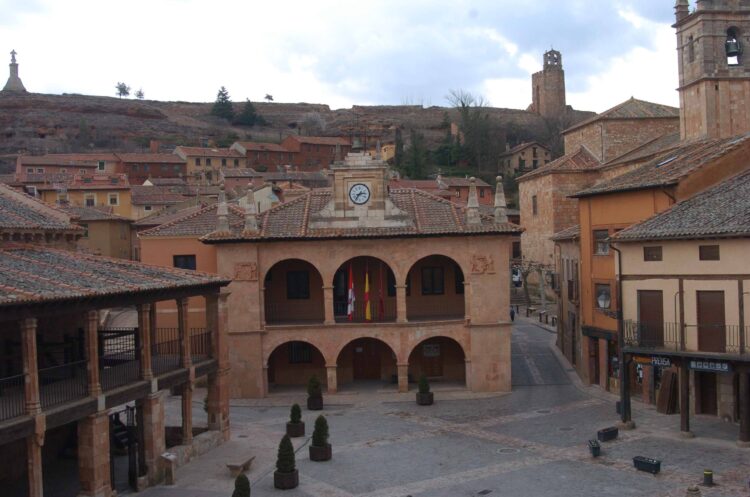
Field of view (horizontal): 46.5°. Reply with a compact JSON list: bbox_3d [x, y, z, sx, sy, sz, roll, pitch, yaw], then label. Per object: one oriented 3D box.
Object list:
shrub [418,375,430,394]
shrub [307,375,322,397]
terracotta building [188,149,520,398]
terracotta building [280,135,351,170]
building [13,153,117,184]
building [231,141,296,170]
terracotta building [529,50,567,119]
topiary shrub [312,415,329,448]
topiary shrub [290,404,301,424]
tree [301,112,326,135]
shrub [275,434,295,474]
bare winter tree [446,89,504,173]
[{"bbox_3d":[2.454,6.743,43.297,0.595,0.942,0.595,-2,0,0],"label":"shrub"},{"bbox_3d":[-2.952,6.728,42.967,0.680,1.009,0.680,-2,0,0],"label":"shrub"},{"bbox_3d":[-0.750,1.186,51.163,16.750,13.280,11.200,-2,0,0],"label":"terracotta building"},{"bbox_3d":[-11.193,-18.298,170.000,12.000,7.500,7.500,-2,0,-34],"label":"terracotta building"},{"bbox_3d":[-53.695,-13.837,152.000,17.000,6.000,8.000,-2,0,-28],"label":"building"},{"bbox_3d":[-21.257,-17.506,168.000,12.000,6.300,7.500,-2,0,-33],"label":"building"},{"bbox_3d":[47.556,-44.695,238.000,6.800,18.000,7.000,-2,0,-17],"label":"terracotta building"},{"bbox_3d":[-2.013,6.811,32.548,0.634,1.174,0.634,-2,0,0],"label":"topiary shrub"},{"bbox_3d":[-3.335,6.965,36.866,0.464,0.802,0.464,-2,0,0],"label":"topiary shrub"},{"bbox_3d":[-14.296,-28.940,203.000,6.100,5.500,6.000,-2,0,0],"label":"tree"},{"bbox_3d":[-2.937,6.772,28.814,0.660,1.270,0.660,-2,0,0],"label":"shrub"},{"bbox_3d":[20.945,-24.592,182.000,11.500,17.000,10.500,-2,0,0],"label":"bare winter tree"}]

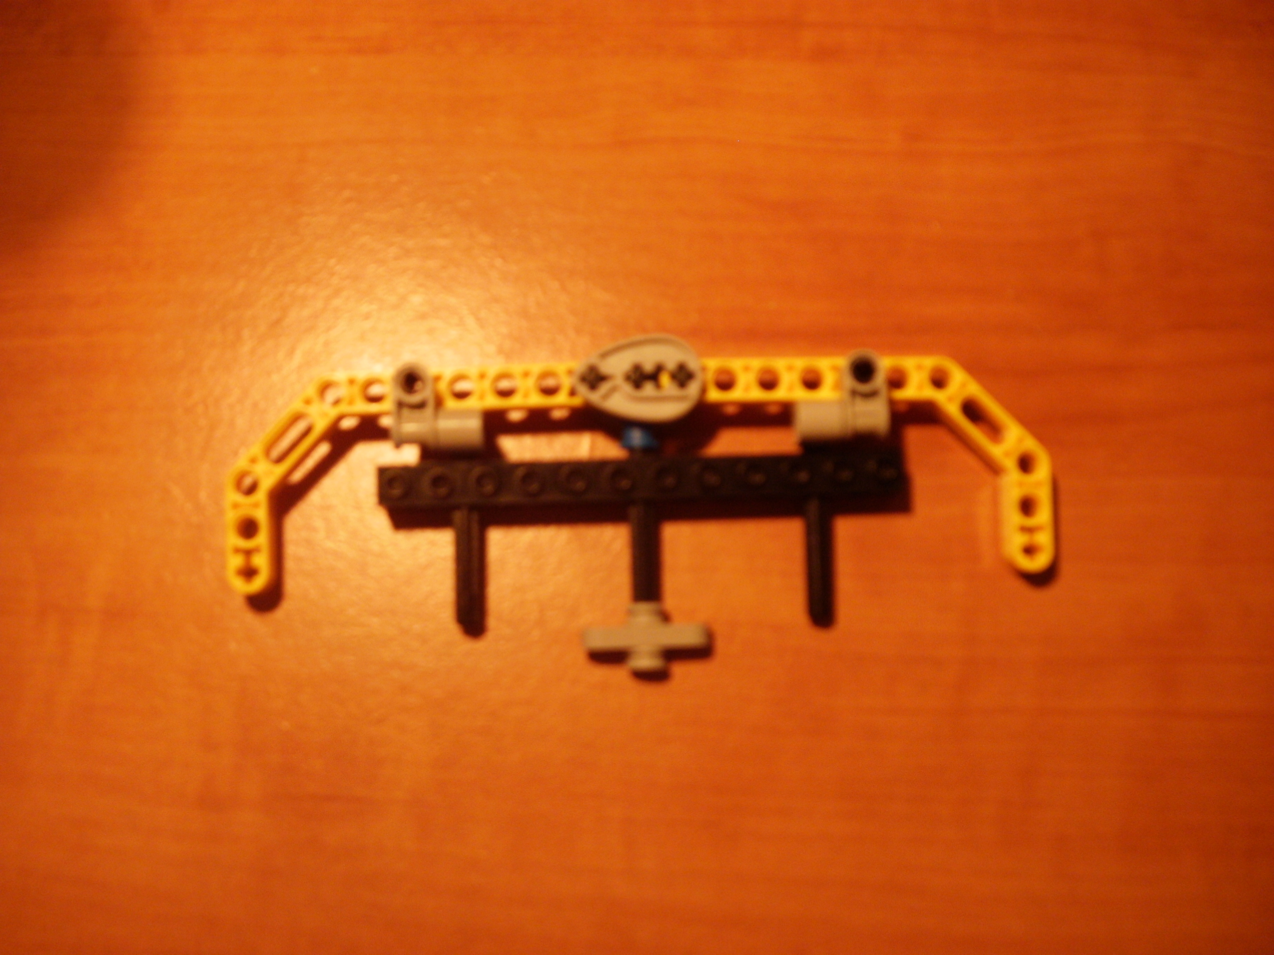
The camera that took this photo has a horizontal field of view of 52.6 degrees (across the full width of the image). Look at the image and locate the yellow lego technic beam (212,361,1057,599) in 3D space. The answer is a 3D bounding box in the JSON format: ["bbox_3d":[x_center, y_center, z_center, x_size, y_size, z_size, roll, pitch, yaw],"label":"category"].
[{"bbox_3d":[0.001,-0.001,0.239,0.151,0.008,0.042,-1,84,-1],"label":"yellow lego technic beam"}]

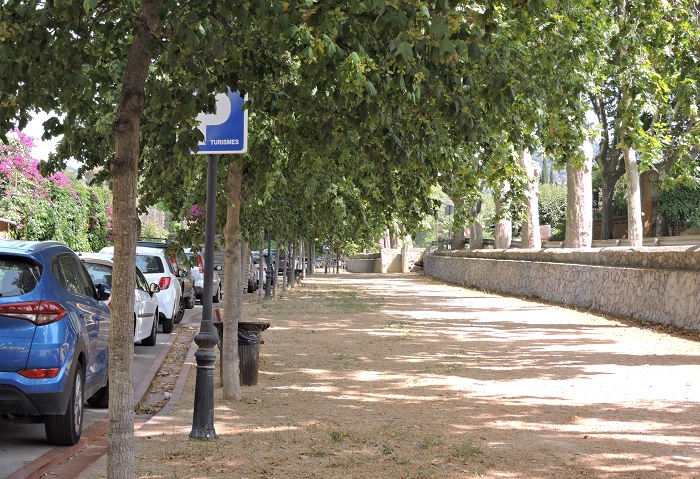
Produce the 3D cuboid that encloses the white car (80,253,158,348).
[{"bbox_3d":[-3.950,0.940,20.200,1.730,1.510,4.100,1,-1,-2],"label":"white car"}]

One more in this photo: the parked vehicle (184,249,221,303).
[{"bbox_3d":[-4.840,1.070,38.900,1.780,1.620,4.300,1,-1,-1],"label":"parked vehicle"}]

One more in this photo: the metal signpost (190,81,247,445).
[{"bbox_3d":[-1.160,0.155,10.800,0.600,2.960,0.240,1,-1,20],"label":"metal signpost"}]

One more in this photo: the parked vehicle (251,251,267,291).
[{"bbox_3d":[-4.200,1.250,53.700,1.760,1.530,4.200,1,-1,-1],"label":"parked vehicle"}]

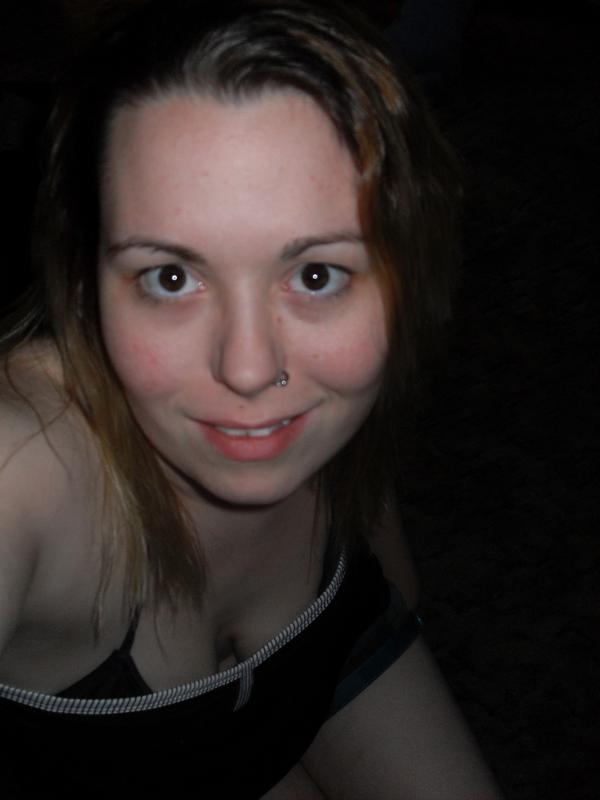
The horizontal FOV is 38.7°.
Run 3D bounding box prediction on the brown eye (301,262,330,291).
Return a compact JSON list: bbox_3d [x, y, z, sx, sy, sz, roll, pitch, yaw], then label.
[{"bbox_3d":[0.007,-0.054,0.371,0.013,0.012,0.009,-2,13,-3],"label":"brown eye"}]

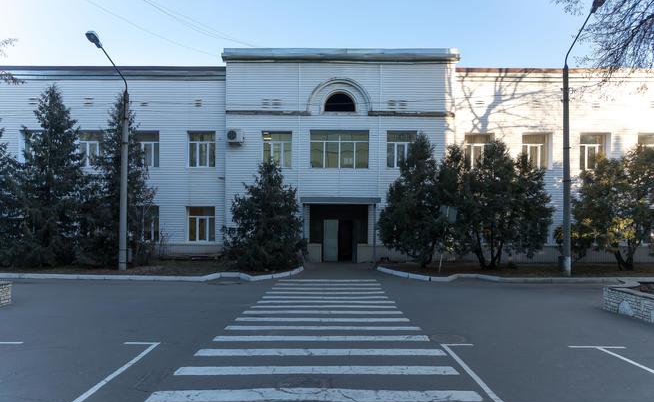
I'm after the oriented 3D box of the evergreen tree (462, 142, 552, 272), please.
[{"bbox_3d":[7.700,0.171,18.600,3.800,5.400,3.500,0,-2,1],"label":"evergreen tree"}]

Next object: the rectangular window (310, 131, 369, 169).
[{"bbox_3d":[0.656,-2.573,22.000,2.977,1.917,0.180,0,-1,0],"label":"rectangular window"}]

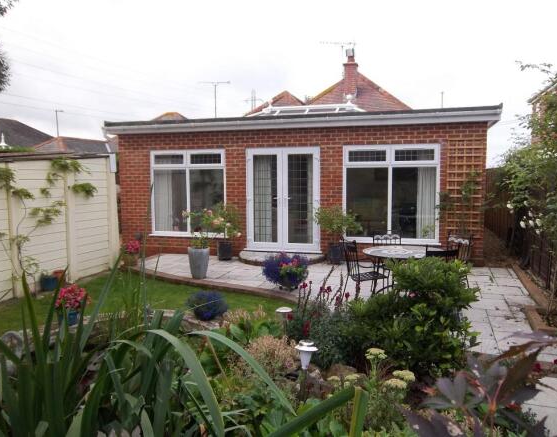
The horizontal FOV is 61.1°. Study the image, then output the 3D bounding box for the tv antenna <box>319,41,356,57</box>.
[{"bbox_3d":[2.040,-5.860,16.300,1.220,0.500,0.400,0,4,-3],"label":"tv antenna"}]

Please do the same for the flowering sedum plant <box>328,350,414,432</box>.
[{"bbox_3d":[0.562,1.031,2.850,0.500,0.480,0.450,0,4,0],"label":"flowering sedum plant"}]

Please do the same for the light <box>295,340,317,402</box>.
[{"bbox_3d":[0.184,1.009,3.100,0.145,0.420,0.145,-1,5,0],"label":"light"}]

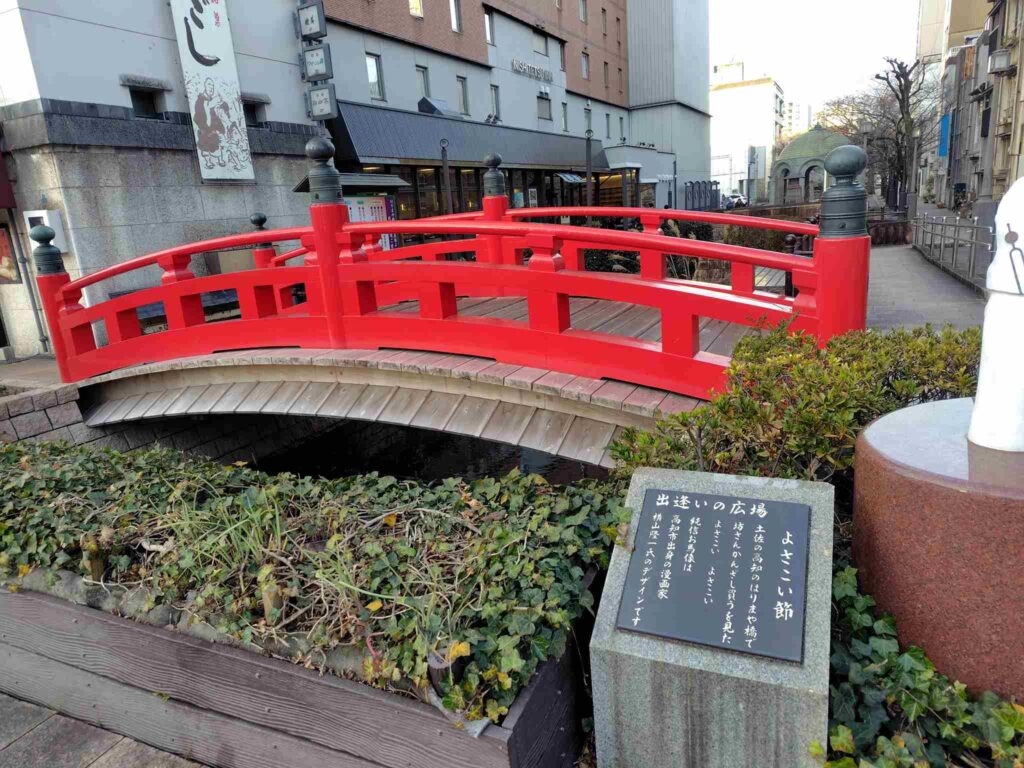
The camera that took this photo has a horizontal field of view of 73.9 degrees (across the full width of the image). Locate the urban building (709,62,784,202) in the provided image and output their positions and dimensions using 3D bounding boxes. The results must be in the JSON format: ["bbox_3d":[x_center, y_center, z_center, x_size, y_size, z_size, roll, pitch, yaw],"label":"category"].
[{"bbox_3d":[31.030,-32.801,90.826,8.600,16.600,12.500,3,16,26],"label":"urban building"}]

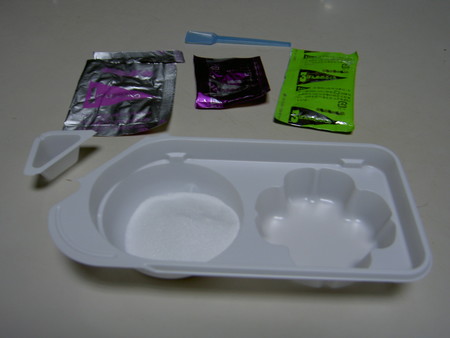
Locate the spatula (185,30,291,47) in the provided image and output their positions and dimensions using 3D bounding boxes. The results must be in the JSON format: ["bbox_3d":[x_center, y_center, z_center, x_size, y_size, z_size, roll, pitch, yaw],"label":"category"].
[{"bbox_3d":[0.010,-0.095,0.326,0.077,0.004,0.013,5,43,6],"label":"spatula"}]

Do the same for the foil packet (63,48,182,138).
[{"bbox_3d":[-0.059,-0.050,0.275,0.064,0.009,0.087,-1,43,-1],"label":"foil packet"}]

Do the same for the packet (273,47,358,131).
[{"bbox_3d":[0.060,-0.053,0.280,0.046,0.006,0.088,9,44,9],"label":"packet"}]

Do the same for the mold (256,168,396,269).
[{"bbox_3d":[0.041,0.026,0.187,0.057,0.018,0.056,1,43,1],"label":"mold"}]

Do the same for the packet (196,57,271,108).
[{"bbox_3d":[0.004,-0.055,0.279,0.046,0.010,0.052,-1,43,-1],"label":"packet"}]

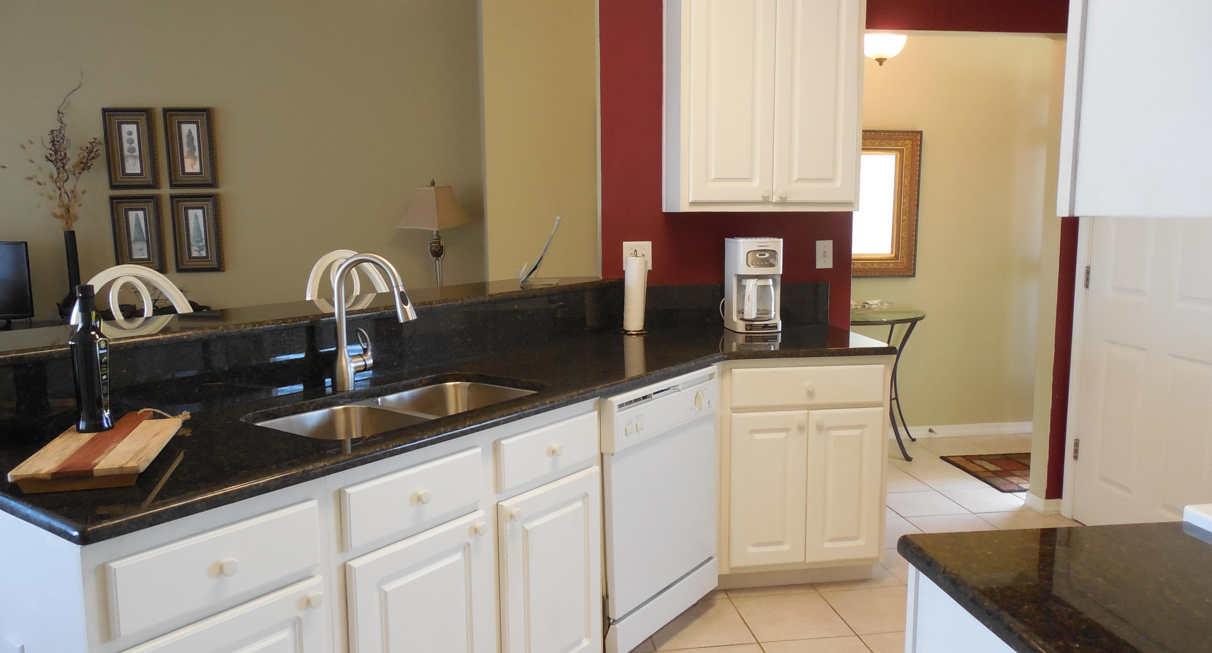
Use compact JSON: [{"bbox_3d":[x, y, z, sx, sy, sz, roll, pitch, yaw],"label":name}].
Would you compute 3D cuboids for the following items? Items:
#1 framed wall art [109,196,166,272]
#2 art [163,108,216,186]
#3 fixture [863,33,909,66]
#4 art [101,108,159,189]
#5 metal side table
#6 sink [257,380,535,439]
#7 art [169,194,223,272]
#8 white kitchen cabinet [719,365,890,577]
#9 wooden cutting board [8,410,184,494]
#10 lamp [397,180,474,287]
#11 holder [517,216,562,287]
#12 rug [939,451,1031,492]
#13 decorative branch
[{"bbox_3d":[-2.951,-0.582,5.524,0.297,0.492,0.035,-2,7,-8],"label":"framed wall art"},{"bbox_3d":[-2.606,-1.119,5.505,0.297,0.492,0.035,-2,7,-8],"label":"art"},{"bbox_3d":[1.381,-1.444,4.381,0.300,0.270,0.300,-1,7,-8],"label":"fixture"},{"bbox_3d":[-2.956,-1.106,5.457,0.297,0.492,0.035,-2,7,-8],"label":"art"},{"bbox_3d":[1.444,0.339,5.024,0.950,0.785,0.410,-2,7,-8],"label":"metal side table"},{"bbox_3d":[-0.510,0.302,2.225,0.400,0.200,0.710,5,9,37],"label":"sink"},{"bbox_3d":[-2.597,-0.594,5.573,0.297,0.492,0.035,-2,7,-8],"label":"art"},{"bbox_3d":[0.675,0.461,3.374,0.630,0.796,0.580,-1,7,-8],"label":"white kitchen cabinet"},{"bbox_3d":[-0.930,0.231,1.650,0.198,0.043,0.440,-2,7,-15],"label":"wooden cutting board"},{"bbox_3d":[-0.801,-0.359,4.117,0.260,0.650,0.260,4,8,29],"label":"lamp"},{"bbox_3d":[-0.256,-0.289,3.333,0.155,0.255,0.216,-1,7,-3],"label":"holder"},{"bbox_3d":[2.454,0.759,4.707,1.050,0.012,0.650,-2,7,-8],"label":"rug"},{"bbox_3d":[-3.263,-1.022,5.157,0.540,0.919,0.400,-2,7,-8],"label":"decorative branch"}]

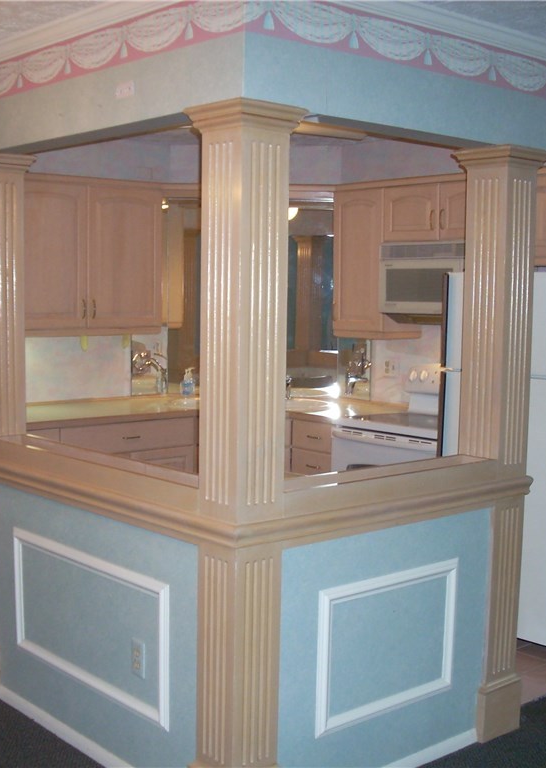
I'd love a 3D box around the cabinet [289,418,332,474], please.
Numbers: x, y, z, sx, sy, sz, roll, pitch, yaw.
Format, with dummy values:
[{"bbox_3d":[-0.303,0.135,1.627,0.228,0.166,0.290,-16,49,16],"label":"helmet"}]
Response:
[{"bbox_3d":[0.433,0.616,6.110,0.620,0.890,0.365,-4,7,-42],"label":"cabinet"}]

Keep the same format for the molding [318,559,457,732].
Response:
[{"bbox_3d":[0.384,0.840,3.568,0.663,0.456,0.025,-4,7,-42],"label":"molding"}]

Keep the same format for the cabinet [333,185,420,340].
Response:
[{"bbox_3d":[0.576,-0.679,6.094,0.330,0.835,0.365,-4,7,-42],"label":"cabinet"}]

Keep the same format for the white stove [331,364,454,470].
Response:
[{"bbox_3d":[0.796,0.527,5.668,0.675,1.160,0.760,-4,7,-42],"label":"white stove"}]

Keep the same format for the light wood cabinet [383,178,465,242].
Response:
[{"bbox_3d":[0.950,-0.891,5.655,0.330,0.320,0.760,-4,7,-42],"label":"light wood cabinet"}]

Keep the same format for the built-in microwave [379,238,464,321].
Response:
[{"bbox_3d":[0.930,-0.512,5.678,0.370,0.430,0.760,-4,7,-42],"label":"built-in microwave"}]

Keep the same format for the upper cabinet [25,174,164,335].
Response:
[{"bbox_3d":[-1.077,-0.701,6.062,0.920,0.838,0.330,-4,7,-42],"label":"upper cabinet"}]

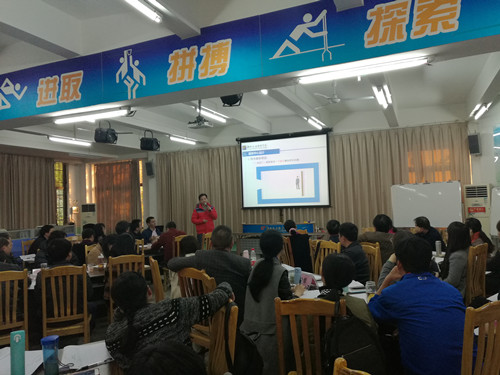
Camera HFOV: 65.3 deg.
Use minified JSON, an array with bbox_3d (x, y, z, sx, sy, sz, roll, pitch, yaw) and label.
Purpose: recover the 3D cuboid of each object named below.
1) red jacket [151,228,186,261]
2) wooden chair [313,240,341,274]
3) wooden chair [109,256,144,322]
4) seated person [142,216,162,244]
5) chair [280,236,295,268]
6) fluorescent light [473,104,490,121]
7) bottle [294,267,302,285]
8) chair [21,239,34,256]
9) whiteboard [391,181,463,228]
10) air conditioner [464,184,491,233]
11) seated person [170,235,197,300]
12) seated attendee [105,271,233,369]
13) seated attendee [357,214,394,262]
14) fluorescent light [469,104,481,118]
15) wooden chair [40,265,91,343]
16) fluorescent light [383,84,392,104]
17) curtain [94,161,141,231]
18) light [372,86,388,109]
[{"bbox_3d":[-1.436,1.032,7.000,0.540,0.640,0.480,-1,-2,-38],"label":"red jacket"},{"bbox_3d":[0.886,1.250,5.304,0.520,0.980,0.430,-1,-2,-27],"label":"wooden chair"},{"bbox_3d":[-1.507,1.316,4.719,0.440,1.025,0.520,-1,-2,-26],"label":"wooden chair"},{"bbox_3d":[-1.750,1.237,7.492,0.720,1.322,0.520,-3,-2,30],"label":"seated person"},{"bbox_3d":[0.823,1.277,6.323,0.520,0.980,0.430,-1,-2,-28],"label":"chair"},{"bbox_3d":[4.415,-1.411,7.413,0.100,0.090,1.230,-3,-2,24],"label":"fluorescent light"},{"bbox_3d":[0.460,0.837,3.700,0.068,0.165,0.068,-4,-2,22],"label":"bottle"},{"bbox_3d":[-3.897,1.476,7.272,0.500,0.980,0.430,-3,-2,37],"label":"chair"},{"bbox_3d":[3.482,0.359,7.716,1.240,0.870,0.050,-3,-2,29],"label":"whiteboard"},{"bbox_3d":[4.957,0.867,8.463,0.500,1.770,0.350,-3,-2,23],"label":"air conditioner"},{"bbox_3d":[-0.590,1.133,4.150,0.480,1.220,0.660,-4,-2,37],"label":"seated person"},{"bbox_3d":[-0.470,1.074,2.300,0.720,1.200,0.680,-2,-2,-20],"label":"seated attendee"},{"bbox_3d":[1.789,1.046,5.547,0.520,1.320,0.720,-2,-2,-5],"label":"seated attendee"},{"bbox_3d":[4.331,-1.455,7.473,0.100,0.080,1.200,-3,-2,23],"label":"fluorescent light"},{"bbox_3d":[-1.910,1.305,4.022,0.440,1.025,0.520,-1,-2,-26],"label":"wooden chair"},{"bbox_3d":[2.112,-1.424,5.970,0.070,0.060,1.200,-4,-2,22],"label":"fluorescent light"},{"bbox_3d":[-3.947,0.656,11.618,1.580,2.880,0.160,-4,-2,22],"label":"curtain"},{"bbox_3d":[2.093,-1.352,6.083,0.100,0.090,1.230,-3,-2,24],"label":"light"}]

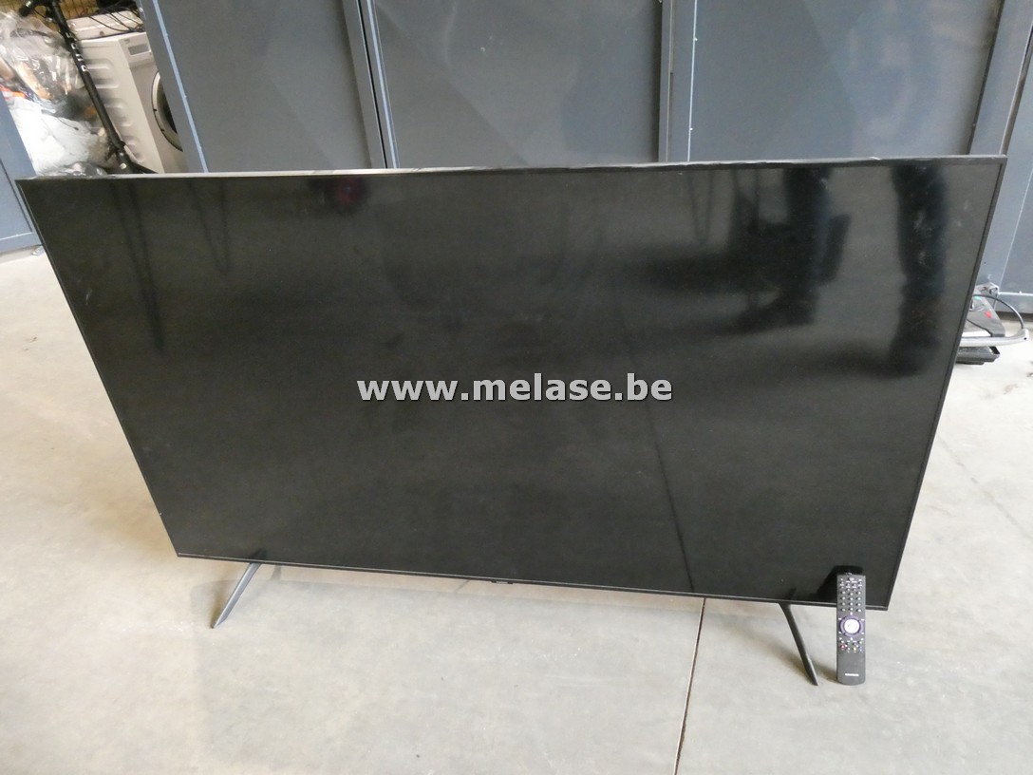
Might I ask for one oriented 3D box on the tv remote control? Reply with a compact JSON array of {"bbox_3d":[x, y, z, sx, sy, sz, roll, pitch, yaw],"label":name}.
[{"bbox_3d":[0.591,0.424,1.269,0.048,0.198,0.020,-1,5,10],"label":"tv remote control"}]

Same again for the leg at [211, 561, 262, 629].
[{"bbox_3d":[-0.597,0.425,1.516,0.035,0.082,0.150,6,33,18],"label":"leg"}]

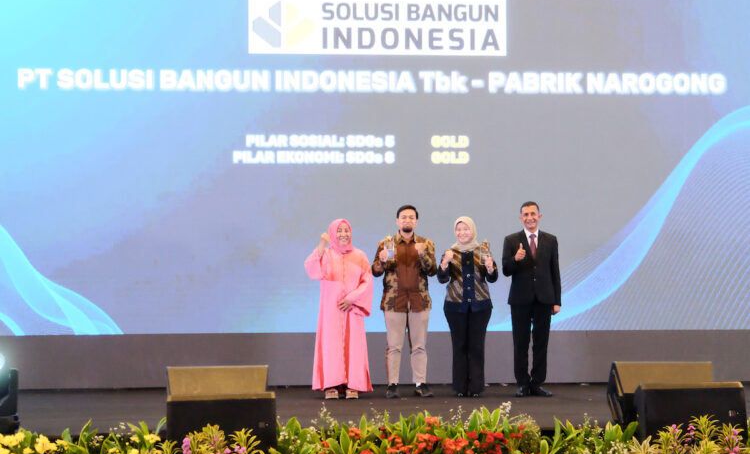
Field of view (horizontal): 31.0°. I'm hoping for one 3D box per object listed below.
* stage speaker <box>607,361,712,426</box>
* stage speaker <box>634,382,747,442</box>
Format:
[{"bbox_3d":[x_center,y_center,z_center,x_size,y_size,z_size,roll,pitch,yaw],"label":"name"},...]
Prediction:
[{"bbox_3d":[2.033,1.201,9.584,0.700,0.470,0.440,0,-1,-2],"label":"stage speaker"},{"bbox_3d":[2.085,1.230,8.984,0.690,0.390,0.380,0,-1,-8],"label":"stage speaker"}]

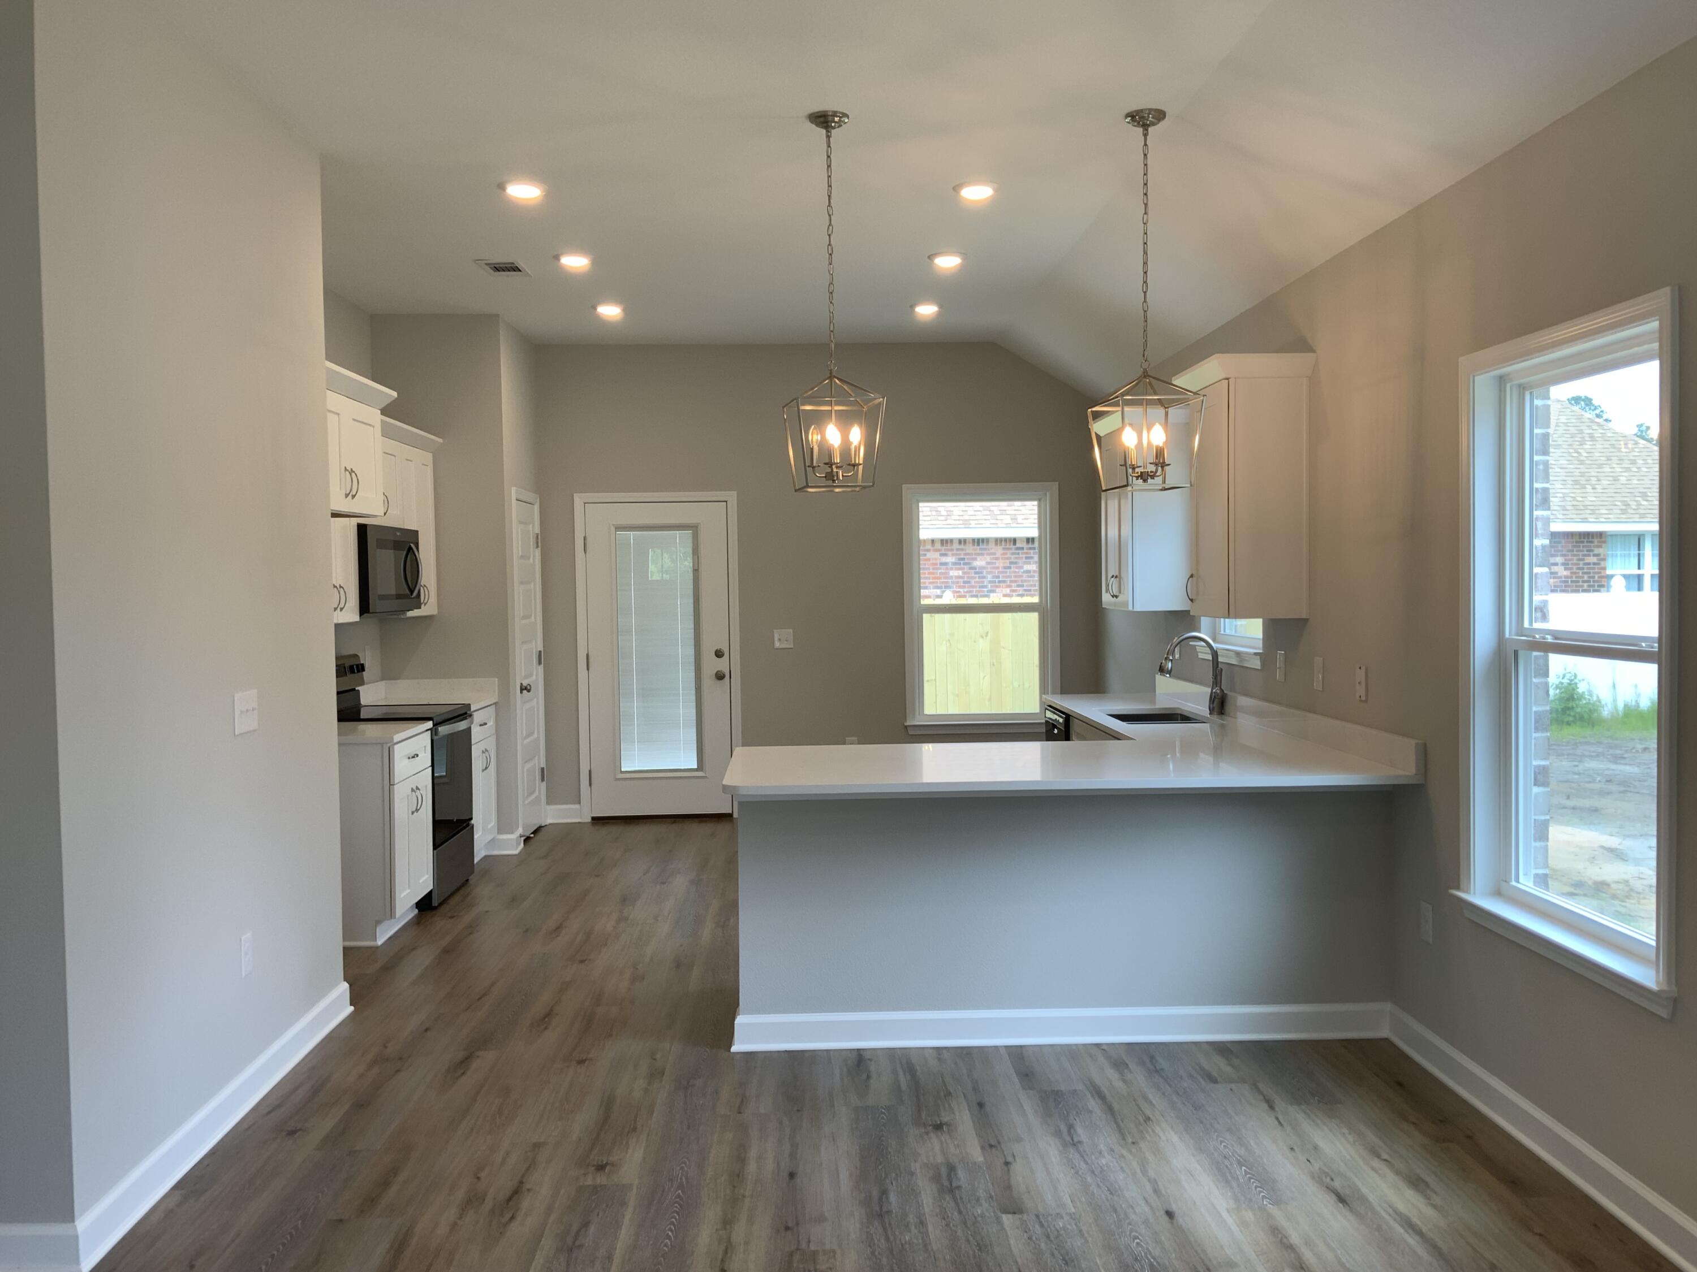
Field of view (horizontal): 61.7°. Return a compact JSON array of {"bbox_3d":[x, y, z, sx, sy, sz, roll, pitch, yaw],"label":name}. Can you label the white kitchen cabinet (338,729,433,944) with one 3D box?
[{"bbox_3d":[-2.283,0.886,6.406,0.648,0.883,0.615,-1,2,-2],"label":"white kitchen cabinet"}]

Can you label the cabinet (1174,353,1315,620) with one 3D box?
[{"bbox_3d":[1.547,-0.566,5.606,0.372,0.980,0.653,-1,2,-1],"label":"cabinet"}]

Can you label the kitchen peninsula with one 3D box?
[{"bbox_3d":[0.655,0.793,6.061,2.175,1.008,3.311,-1,2,-1],"label":"kitchen peninsula"}]

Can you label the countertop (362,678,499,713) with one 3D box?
[{"bbox_3d":[-2.309,0.334,7.764,0.644,0.137,0.640,-1,2,-1],"label":"countertop"}]

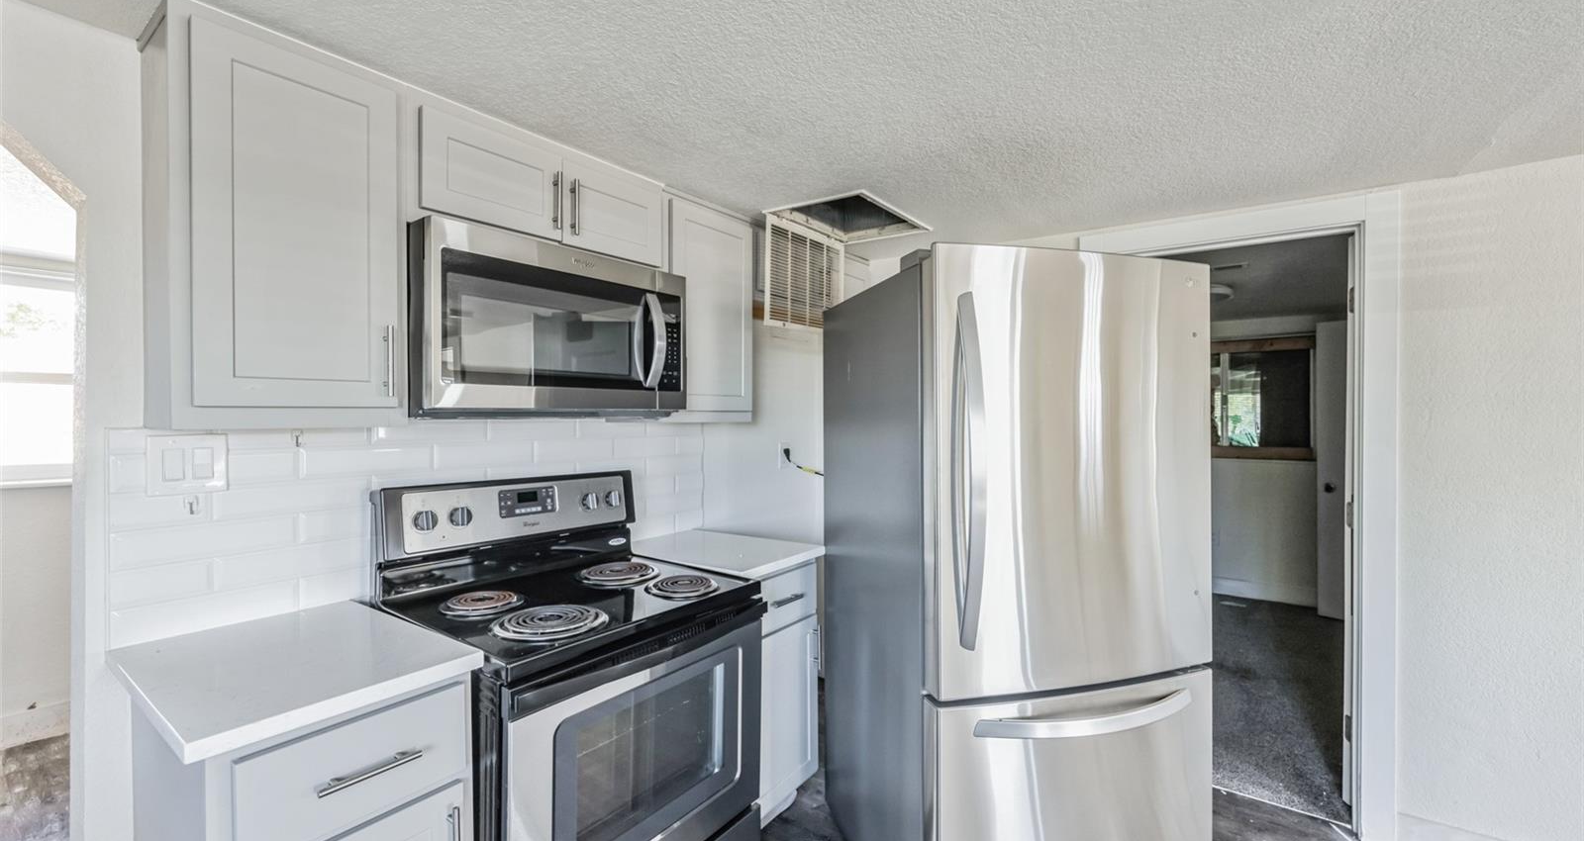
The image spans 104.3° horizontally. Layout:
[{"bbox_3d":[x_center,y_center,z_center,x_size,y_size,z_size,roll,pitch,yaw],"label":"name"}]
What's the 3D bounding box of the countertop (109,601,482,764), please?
[{"bbox_3d":[-0.968,0.464,1.196,0.632,0.028,0.414,-1,0,35],"label":"countertop"}]

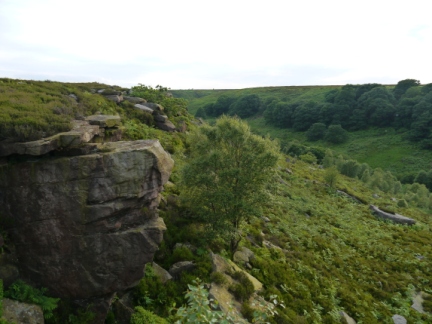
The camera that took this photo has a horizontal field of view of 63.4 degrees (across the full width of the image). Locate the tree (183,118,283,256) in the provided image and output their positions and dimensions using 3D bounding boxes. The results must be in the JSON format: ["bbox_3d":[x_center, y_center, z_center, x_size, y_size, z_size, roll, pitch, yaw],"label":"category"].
[{"bbox_3d":[0.590,1.030,14.300,4.000,5.700,3.900,0,11,0],"label":"tree"}]

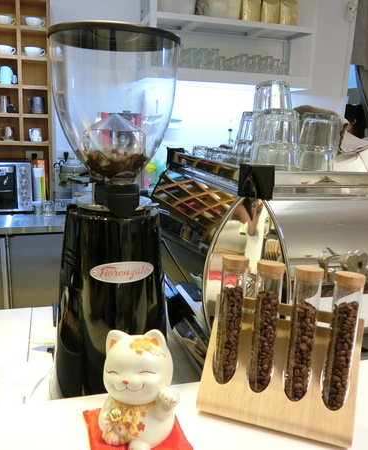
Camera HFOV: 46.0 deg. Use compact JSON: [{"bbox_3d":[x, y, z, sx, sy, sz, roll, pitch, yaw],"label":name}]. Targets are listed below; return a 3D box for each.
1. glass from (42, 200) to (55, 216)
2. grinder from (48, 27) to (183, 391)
[{"bbox_3d":[-0.804,-0.097,2.570,0.064,0.085,0.064,-2,14,-17],"label":"glass"},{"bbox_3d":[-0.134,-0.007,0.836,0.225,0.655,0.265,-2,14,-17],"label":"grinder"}]

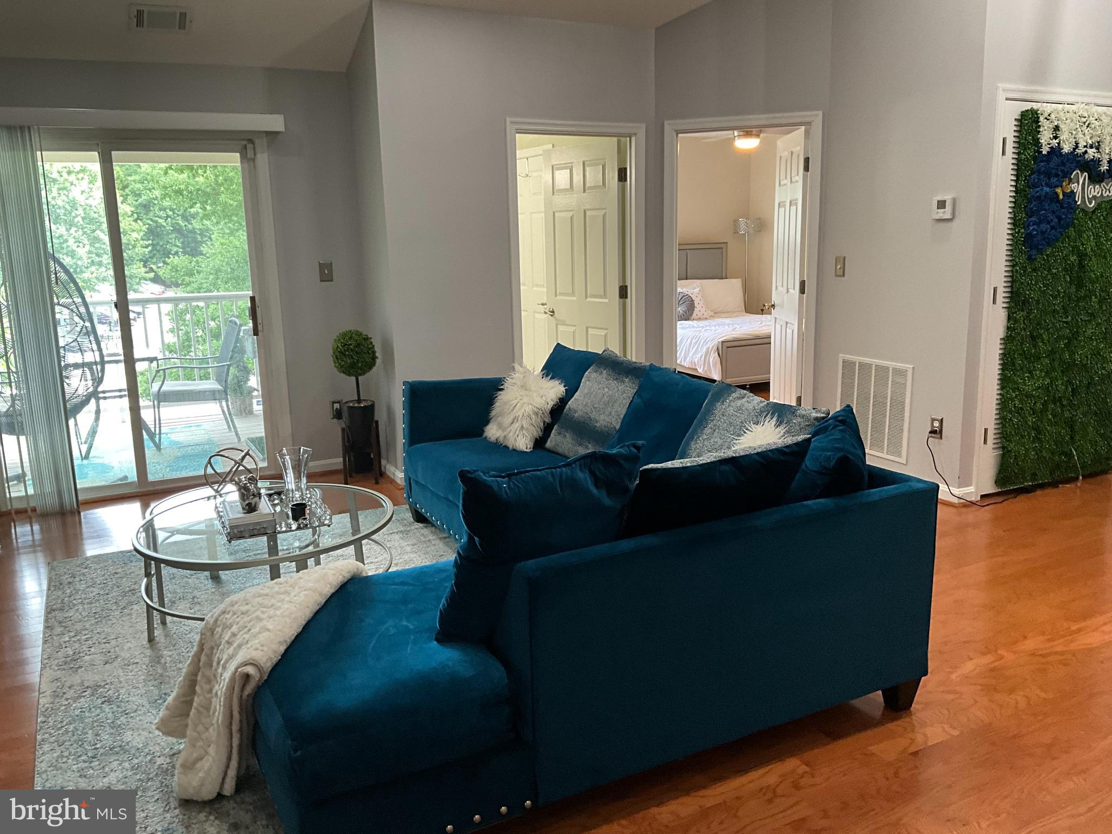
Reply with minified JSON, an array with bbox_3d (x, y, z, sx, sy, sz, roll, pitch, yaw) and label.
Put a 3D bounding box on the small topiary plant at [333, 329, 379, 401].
[{"bbox_3d":[-1.182,-0.300,5.501,0.270,0.435,0.270,-7,13,-27],"label":"small topiary plant"}]

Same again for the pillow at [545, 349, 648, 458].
[{"bbox_3d":[0.222,-0.035,4.015,0.160,0.520,0.530,32,-8,-32],"label":"pillow"}]

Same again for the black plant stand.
[{"bbox_3d":[-1.165,0.217,5.616,0.200,0.350,0.200,0,12,5],"label":"black plant stand"}]

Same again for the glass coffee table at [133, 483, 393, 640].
[{"bbox_3d":[-1.118,0.591,3.649,0.965,0.415,0.965,-7,13,-27],"label":"glass coffee table"}]

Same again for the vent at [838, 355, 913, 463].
[{"bbox_3d":[1.850,-0.052,5.454,0.020,0.560,0.555,-7,13,-27],"label":"vent"}]

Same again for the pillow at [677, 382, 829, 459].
[{"bbox_3d":[0.611,0.136,3.174,0.160,0.520,0.540,30,-6,-31],"label":"pillow"}]

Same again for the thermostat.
[{"bbox_3d":[2.012,-1.091,4.865,0.028,0.115,0.135,-7,13,-27],"label":"thermostat"}]

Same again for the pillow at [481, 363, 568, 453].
[{"bbox_3d":[-0.153,-0.033,4.494,0.170,0.400,0.420,33,-10,-35],"label":"pillow"}]

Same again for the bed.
[{"bbox_3d":[1.630,-1.031,9.117,1.680,1.250,2.170,-7,13,-27],"label":"bed"}]

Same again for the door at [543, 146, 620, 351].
[{"bbox_3d":[0.176,-0.846,6.434,0.040,2.030,0.790,-10,14,-35],"label":"door"}]

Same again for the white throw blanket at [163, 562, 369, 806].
[{"bbox_3d":[-0.800,0.758,2.620,0.470,0.450,0.760,-1,12,0],"label":"white throw blanket"}]

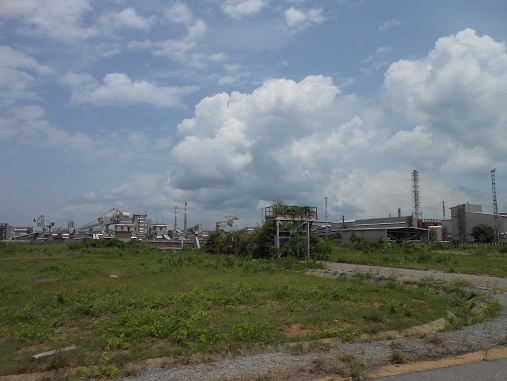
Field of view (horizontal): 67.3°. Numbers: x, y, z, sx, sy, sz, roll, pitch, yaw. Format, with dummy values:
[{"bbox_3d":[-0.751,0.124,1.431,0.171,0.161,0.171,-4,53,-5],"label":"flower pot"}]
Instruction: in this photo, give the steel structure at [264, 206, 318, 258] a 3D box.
[{"bbox_3d":[3.641,4.037,36.197,4.400,4.830,2.150,3,-8,-25],"label":"steel structure"}]

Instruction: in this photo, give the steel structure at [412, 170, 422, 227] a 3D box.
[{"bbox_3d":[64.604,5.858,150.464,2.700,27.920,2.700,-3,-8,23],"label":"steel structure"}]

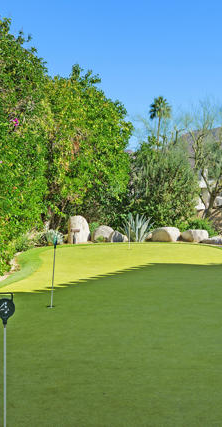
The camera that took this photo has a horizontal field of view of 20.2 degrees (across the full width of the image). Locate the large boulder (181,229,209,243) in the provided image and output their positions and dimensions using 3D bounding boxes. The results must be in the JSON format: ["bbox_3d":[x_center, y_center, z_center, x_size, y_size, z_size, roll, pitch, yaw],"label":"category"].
[{"bbox_3d":[2.200,0.592,16.200,0.729,0.351,0.550,0,2,0],"label":"large boulder"}]

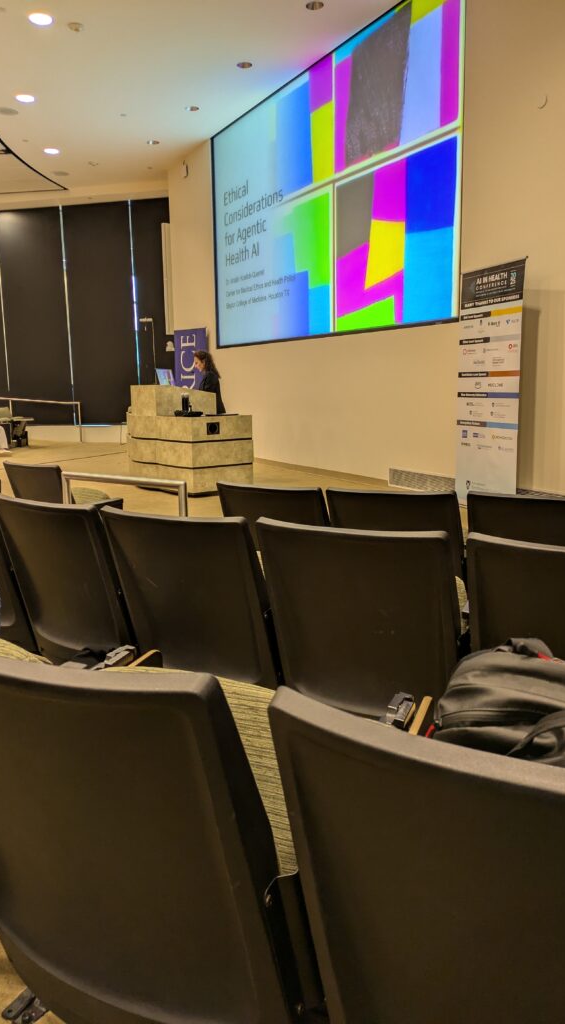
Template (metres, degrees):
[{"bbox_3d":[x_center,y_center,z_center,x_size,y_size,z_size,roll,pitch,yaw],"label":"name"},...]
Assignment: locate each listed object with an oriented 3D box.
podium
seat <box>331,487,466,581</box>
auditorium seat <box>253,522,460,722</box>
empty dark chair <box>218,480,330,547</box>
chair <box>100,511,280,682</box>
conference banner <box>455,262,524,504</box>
[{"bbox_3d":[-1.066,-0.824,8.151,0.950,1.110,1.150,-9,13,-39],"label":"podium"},{"bbox_3d":[0.532,0.283,3.305,0.530,0.840,0.600,3,10,20],"label":"seat"},{"bbox_3d":[0.284,0.407,2.216,0.530,0.840,0.600,3,11,23],"label":"auditorium seat"},{"bbox_3d":[0.049,0.262,3.465,0.530,0.840,0.600,3,11,23],"label":"empty dark chair"},{"bbox_3d":[-0.201,0.376,2.449,0.530,0.840,0.600,4,11,26],"label":"chair"},{"bbox_3d":[1.759,-1.026,6.316,0.150,2.060,0.880,-4,10,-20],"label":"conference banner"}]

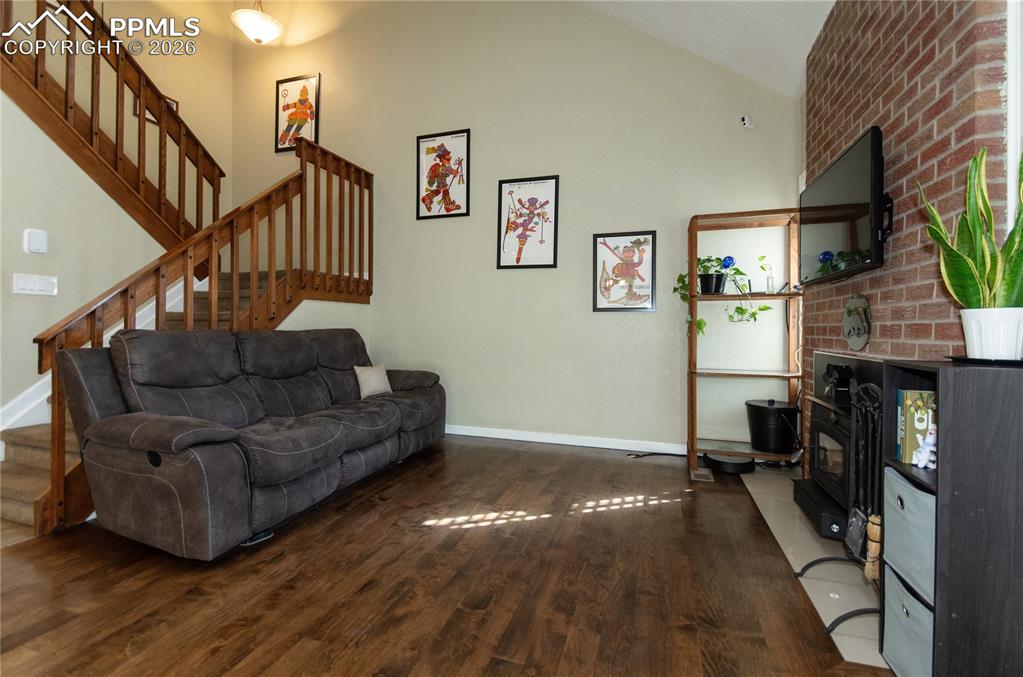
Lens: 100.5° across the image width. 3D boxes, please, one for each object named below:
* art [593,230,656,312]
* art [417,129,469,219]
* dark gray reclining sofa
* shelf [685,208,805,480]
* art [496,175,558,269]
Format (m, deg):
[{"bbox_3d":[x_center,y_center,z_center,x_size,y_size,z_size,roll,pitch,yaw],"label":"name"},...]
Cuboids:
[{"bbox_3d":[0.984,-0.575,3.709,0.530,0.694,0.025,1,0,18],"label":"art"},{"bbox_3d":[-0.684,-1.628,4.256,0.592,0.853,0.025,1,0,18],"label":"art"},{"bbox_3d":[-1.420,0.442,3.074,1.000,1.024,2.357,1,0,16],"label":"dark gray reclining sofa"},{"bbox_3d":[1.730,0.036,3.253,0.701,1.894,0.384,1,0,18],"label":"shelf"},{"bbox_3d":[0.152,-1.077,3.982,0.583,0.848,0.025,1,1,18],"label":"art"}]

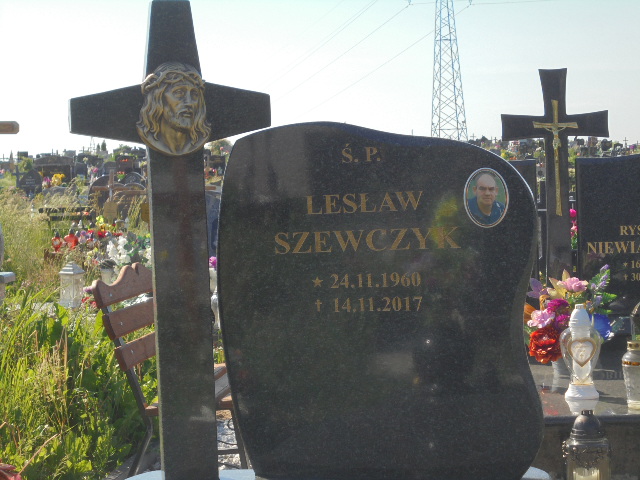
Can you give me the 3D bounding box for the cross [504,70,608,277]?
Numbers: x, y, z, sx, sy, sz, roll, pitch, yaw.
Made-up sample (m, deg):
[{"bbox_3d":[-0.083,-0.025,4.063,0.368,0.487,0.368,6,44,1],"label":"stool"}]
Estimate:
[{"bbox_3d":[0.878,-0.183,5.000,0.400,0.910,0.075,-1,4,11],"label":"cross"}]

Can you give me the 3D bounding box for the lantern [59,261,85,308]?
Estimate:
[{"bbox_3d":[-1.545,0.278,8.400,0.120,0.295,0.120,0,5,29],"label":"lantern"}]

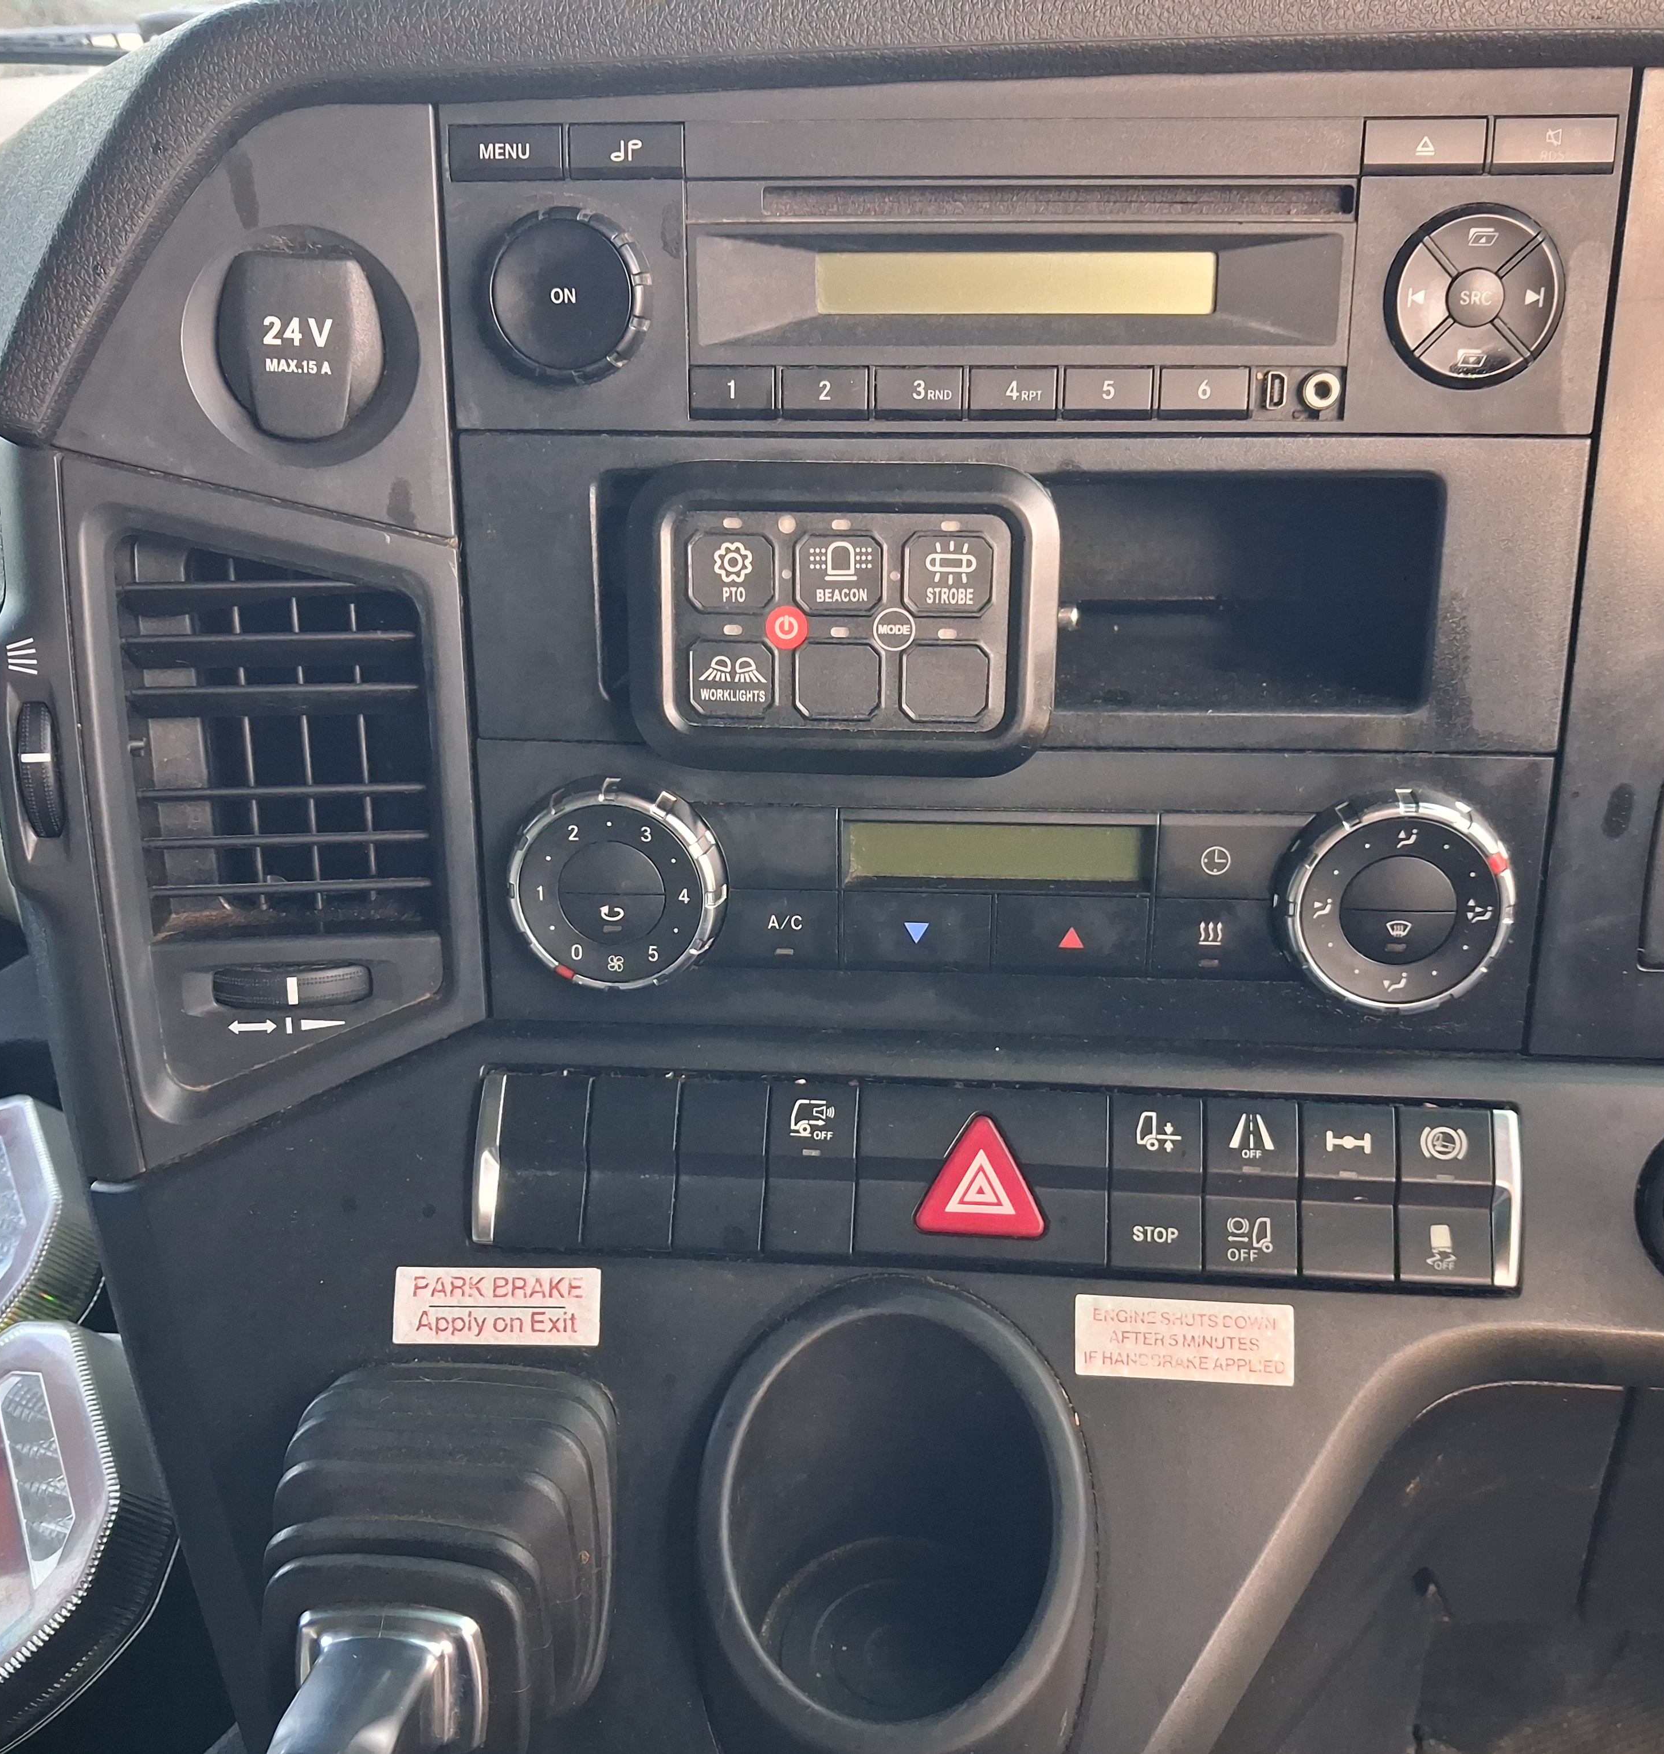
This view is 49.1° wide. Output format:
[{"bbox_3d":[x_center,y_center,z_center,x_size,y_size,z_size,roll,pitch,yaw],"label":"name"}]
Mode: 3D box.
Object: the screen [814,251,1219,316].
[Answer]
[{"bbox_3d":[0.040,-0.130,0.399,0.087,0.014,0.005,1,14,5],"label":"screen"}]

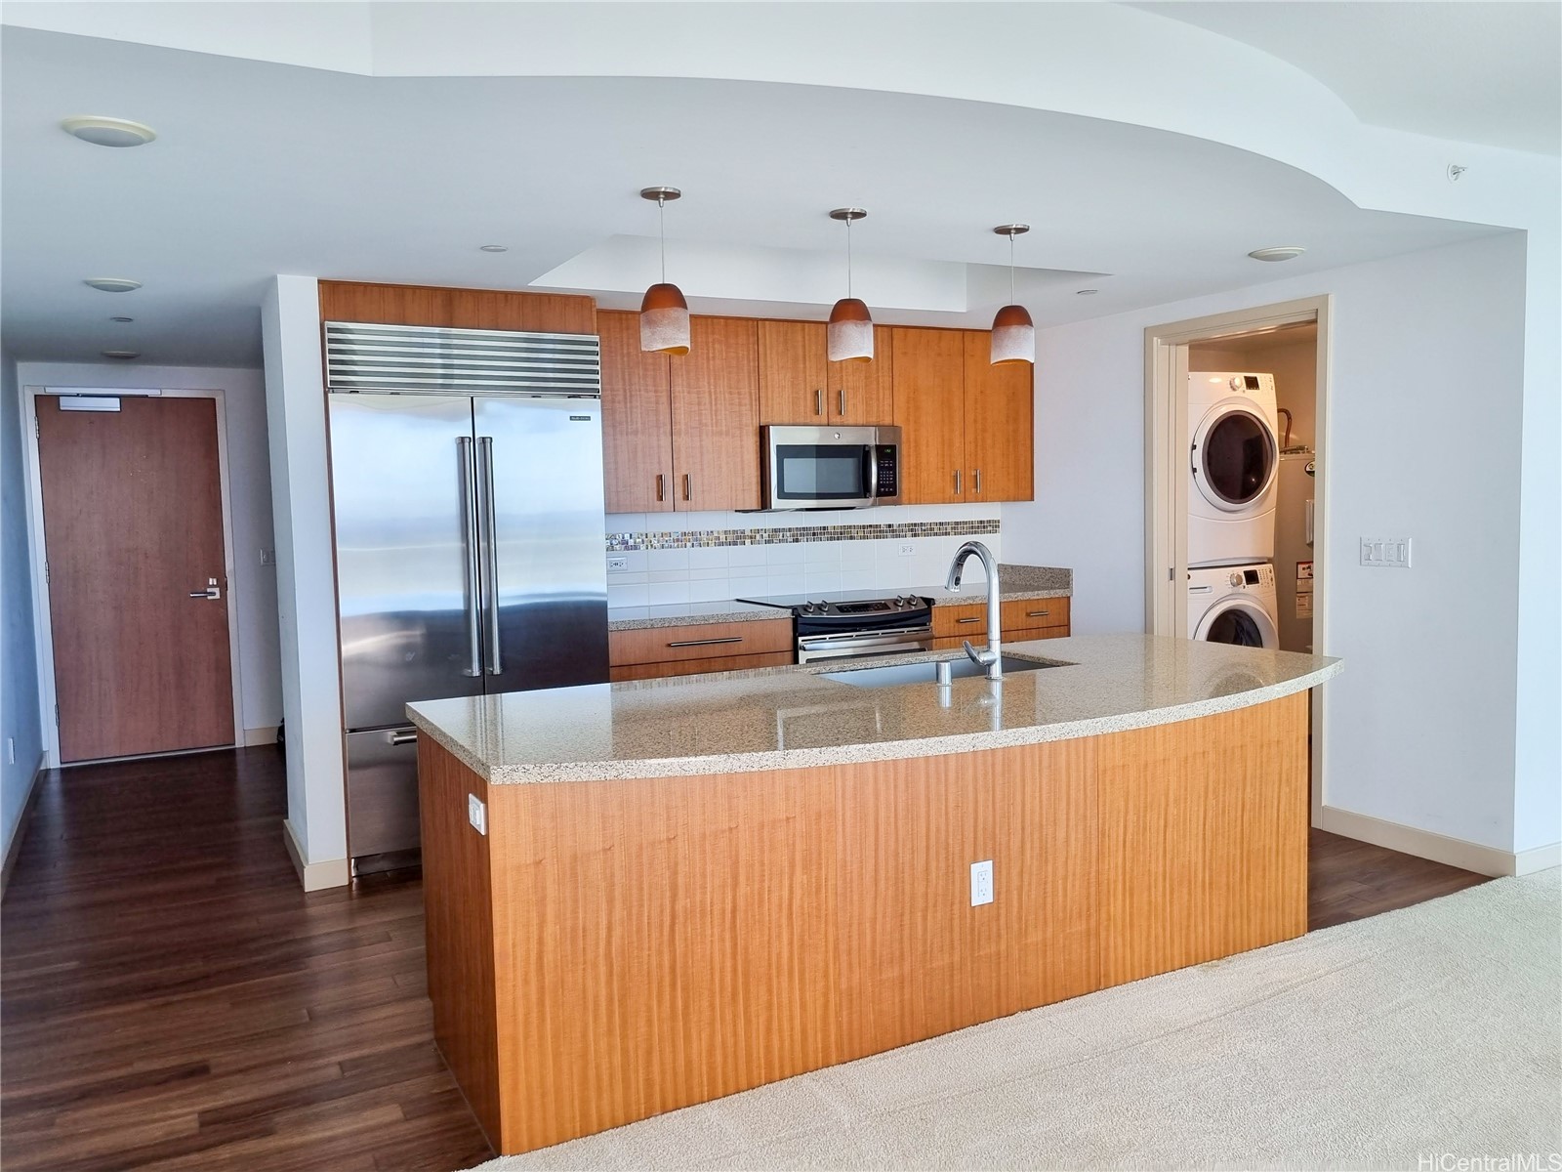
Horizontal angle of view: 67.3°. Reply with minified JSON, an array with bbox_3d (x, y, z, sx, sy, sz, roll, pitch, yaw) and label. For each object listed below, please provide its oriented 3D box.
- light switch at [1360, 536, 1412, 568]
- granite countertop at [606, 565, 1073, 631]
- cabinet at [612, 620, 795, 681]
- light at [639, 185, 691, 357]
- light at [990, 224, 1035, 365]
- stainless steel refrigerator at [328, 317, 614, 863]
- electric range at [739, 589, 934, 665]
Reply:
[{"bbox_3d":[2.393,-0.131,4.654,0.013,0.117,0.215,-3,4,-27],"label":"light switch"},{"bbox_3d":[0.258,0.041,5.895,2.611,0.153,0.623,-3,4,-27],"label":"granite countertop"},{"bbox_3d":[-0.483,0.604,5.557,0.913,0.891,0.594,-3,4,-27],"label":"cabinet"},{"bbox_3d":[-0.335,-0.893,3.337,0.142,0.452,0.142,-1,4,0],"label":"light"},{"bbox_3d":[0.767,-0.961,3.890,0.145,0.441,0.145,-1,4,0],"label":"light"},{"bbox_3d":[-1.347,0.036,4.979,1.068,2.141,0.693,-3,4,-27],"label":"stainless steel refrigerator"},{"bbox_3d":[0.291,0.538,5.905,0.774,0.941,0.672,-3,4,-27],"label":"electric range"}]

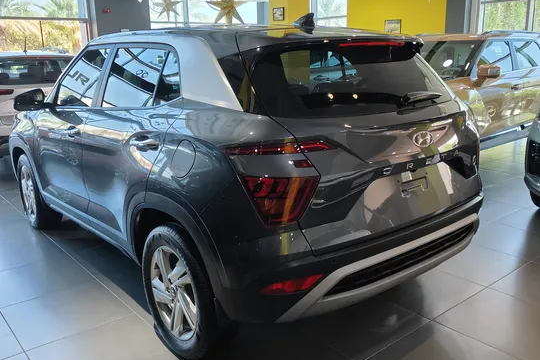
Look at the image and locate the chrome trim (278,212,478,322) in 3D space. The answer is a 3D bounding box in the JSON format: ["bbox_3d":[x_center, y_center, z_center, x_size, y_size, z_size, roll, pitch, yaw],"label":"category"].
[{"bbox_3d":[0.634,0.370,2.406,1.420,0.275,0.230,-13,18,-38],"label":"chrome trim"}]

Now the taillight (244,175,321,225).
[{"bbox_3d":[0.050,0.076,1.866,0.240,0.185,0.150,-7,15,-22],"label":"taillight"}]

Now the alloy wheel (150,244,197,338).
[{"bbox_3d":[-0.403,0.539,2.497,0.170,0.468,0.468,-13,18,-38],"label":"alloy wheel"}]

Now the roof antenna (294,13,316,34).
[{"bbox_3d":[0.173,-0.828,2.654,0.066,0.092,0.160,-13,24,-38],"label":"roof antenna"}]

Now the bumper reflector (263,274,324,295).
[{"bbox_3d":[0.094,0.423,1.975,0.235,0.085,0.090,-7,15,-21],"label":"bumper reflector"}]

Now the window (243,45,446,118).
[{"bbox_3d":[0.471,-0.473,2.395,1.290,0.340,0.120,-13,-17,-38],"label":"window"}]

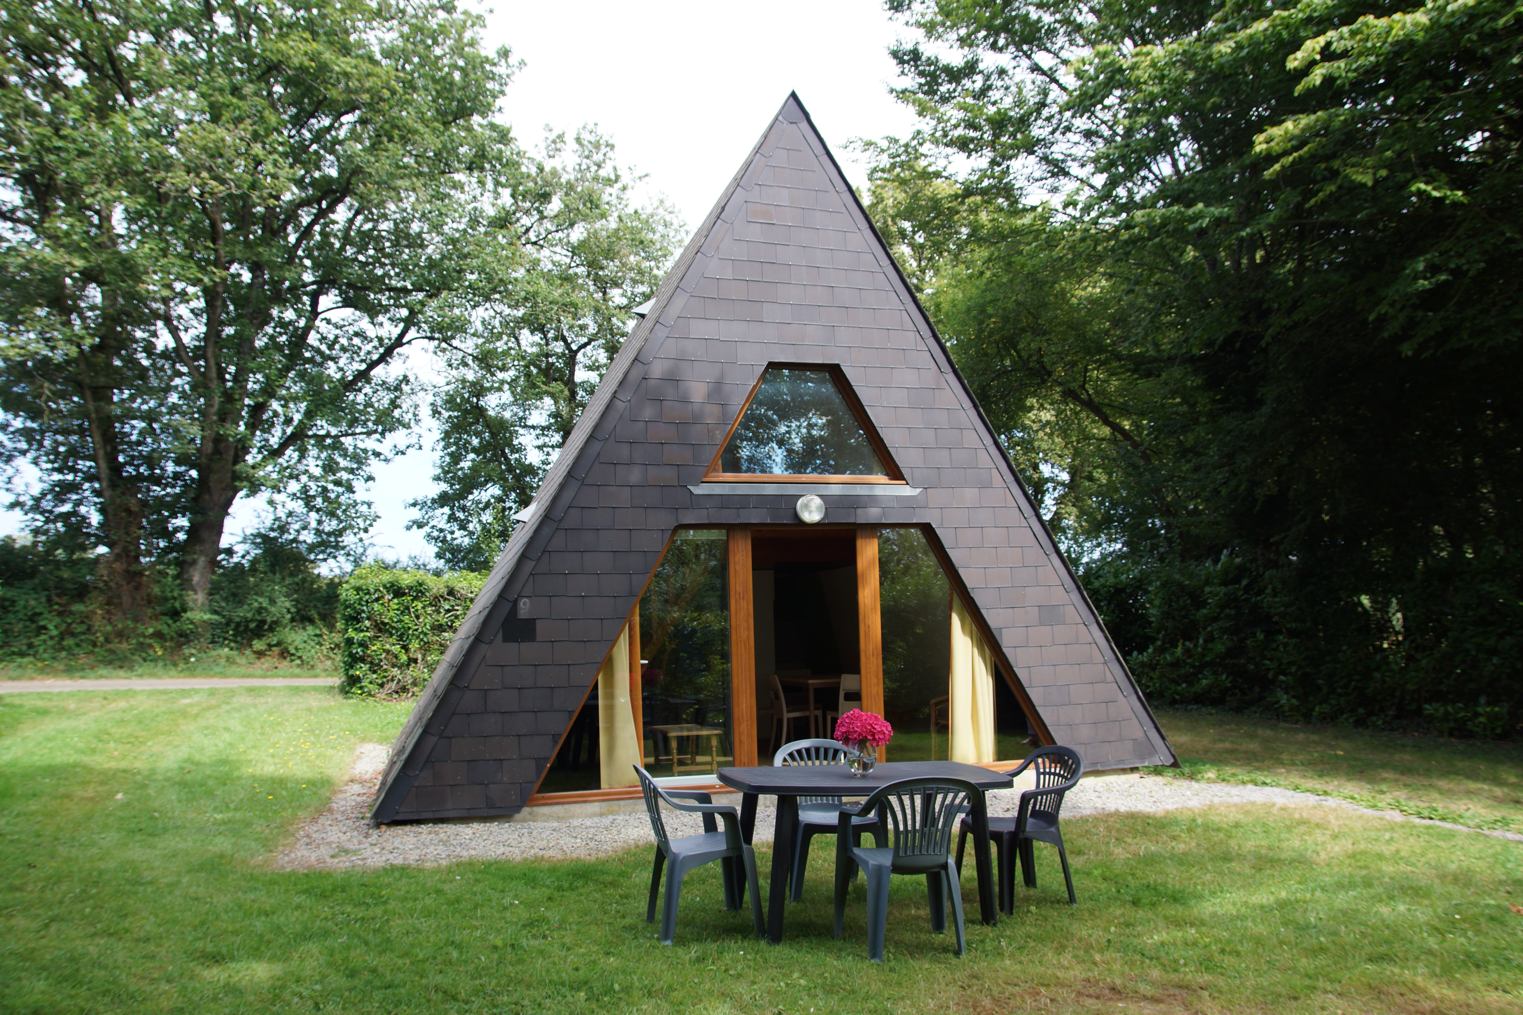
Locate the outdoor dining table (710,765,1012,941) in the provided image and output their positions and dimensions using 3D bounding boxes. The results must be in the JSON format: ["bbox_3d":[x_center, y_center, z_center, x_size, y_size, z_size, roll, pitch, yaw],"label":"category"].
[{"bbox_3d":[0.525,1.739,5.445,1.380,0.720,0.880,1,-7,-14],"label":"outdoor dining table"}]

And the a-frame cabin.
[{"bbox_3d":[-0.930,-0.151,13.403,7.021,6.123,9.041,1,-7,-17],"label":"a-frame cabin"}]

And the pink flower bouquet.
[{"bbox_3d":[0.532,1.213,5.517,0.295,0.335,0.280,-1,-7,0],"label":"pink flower bouquet"}]

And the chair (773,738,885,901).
[{"bbox_3d":[0.398,1.778,6.099,0.560,0.800,0.560,0,-7,-9],"label":"chair"}]

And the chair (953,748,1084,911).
[{"bbox_3d":[1.429,1.724,5.780,0.560,0.800,0.560,1,-7,-20],"label":"chair"}]

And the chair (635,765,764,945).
[{"bbox_3d":[-0.349,1.694,5.285,0.560,0.800,0.560,1,-7,-17],"label":"chair"}]

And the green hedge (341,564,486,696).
[{"bbox_3d":[-7.064,2.663,22.293,3.500,2.638,1.300,0,-7,-8],"label":"green hedge"}]

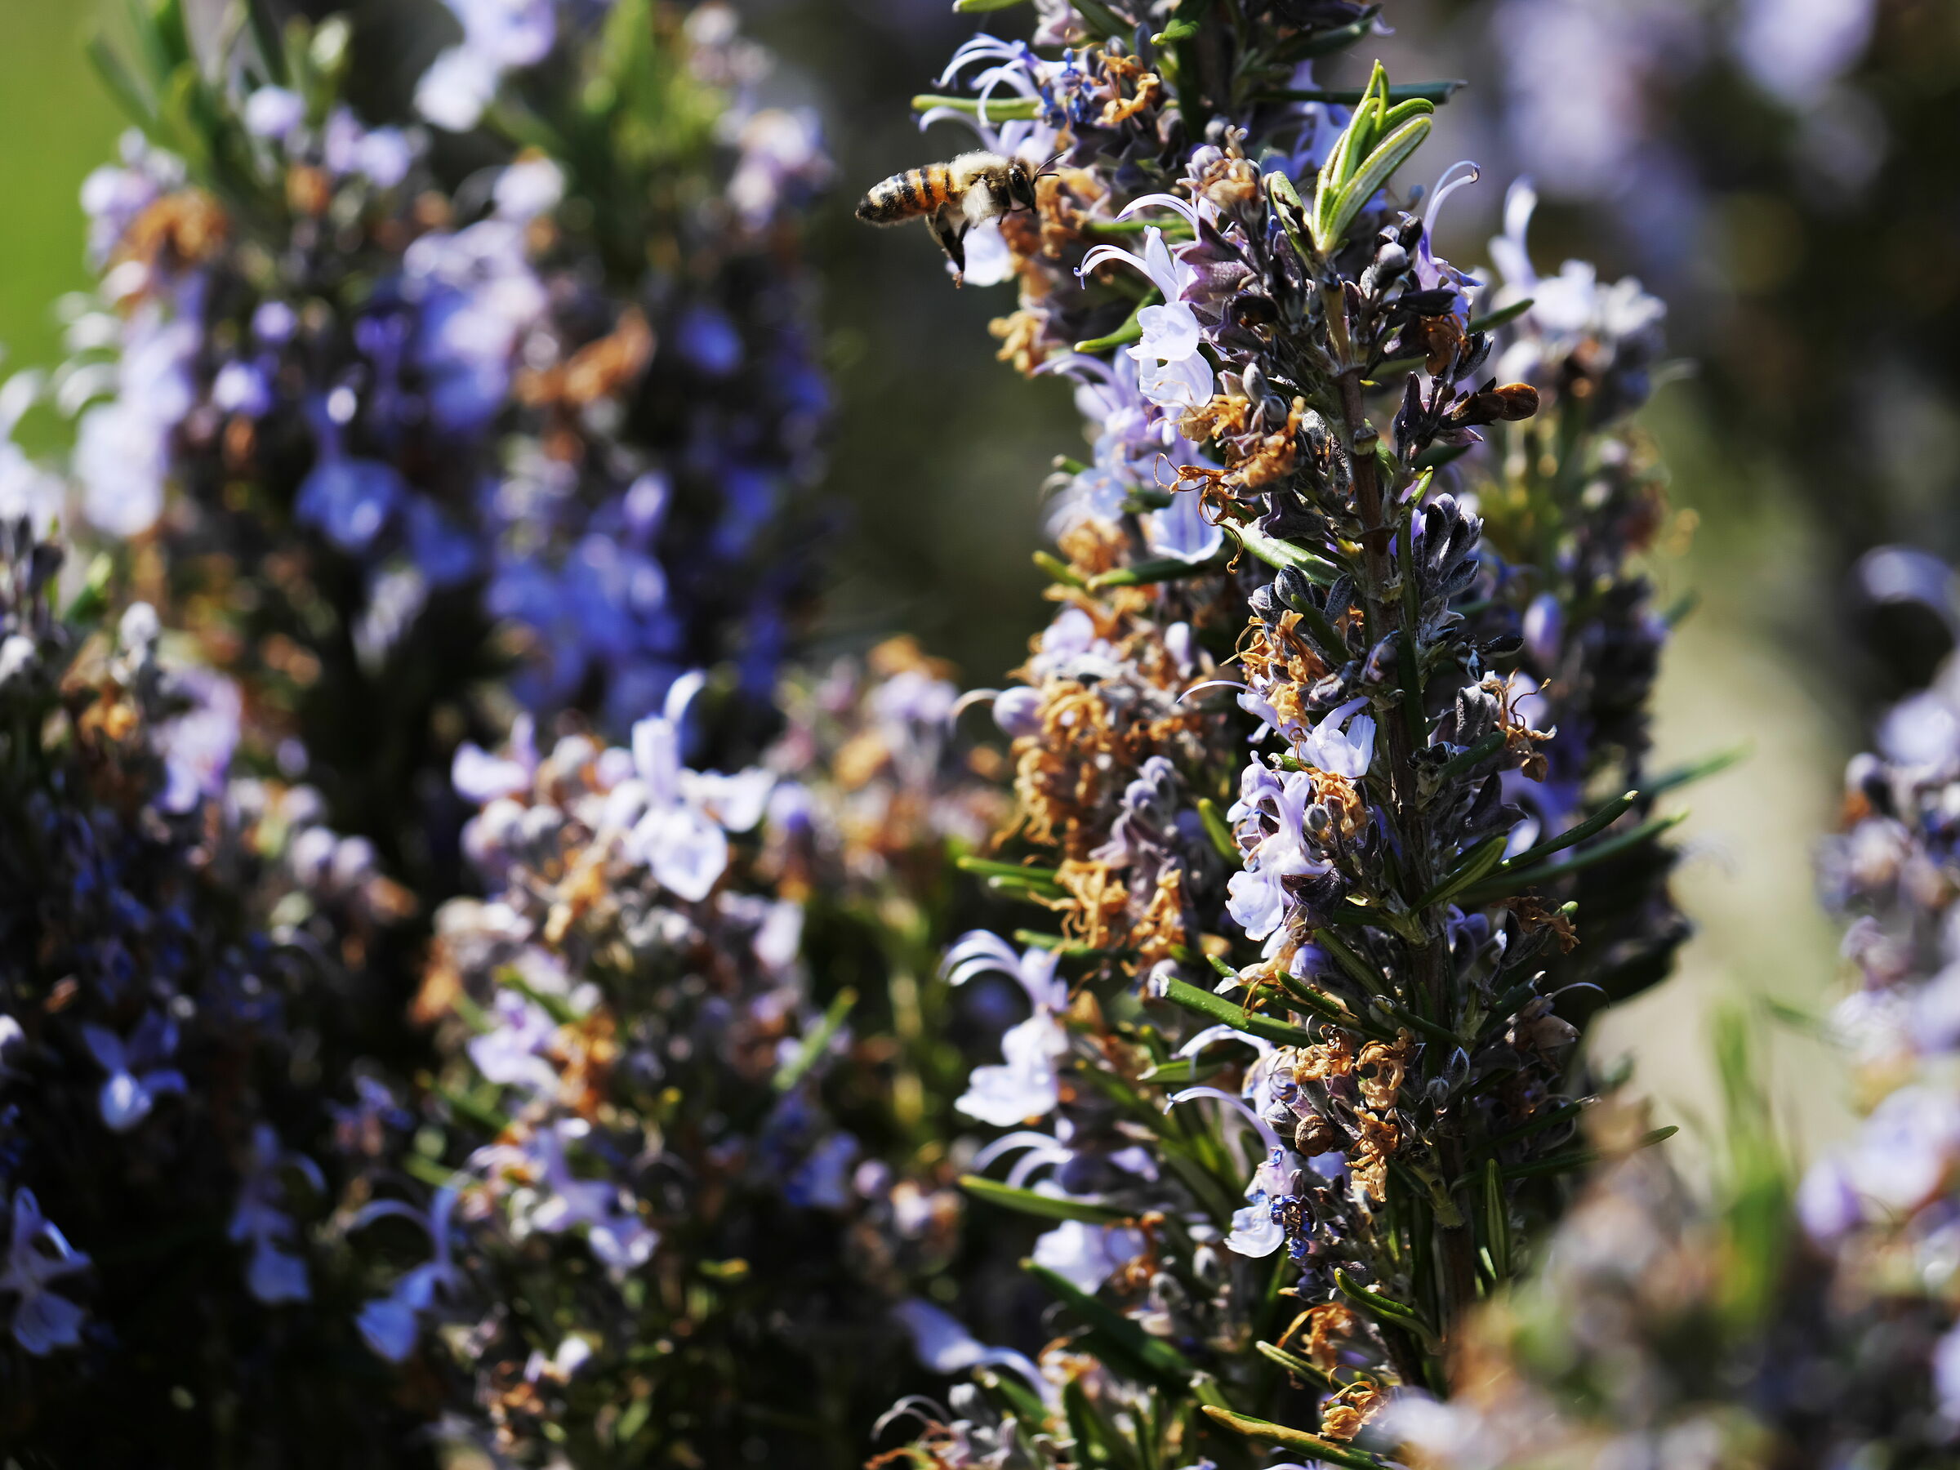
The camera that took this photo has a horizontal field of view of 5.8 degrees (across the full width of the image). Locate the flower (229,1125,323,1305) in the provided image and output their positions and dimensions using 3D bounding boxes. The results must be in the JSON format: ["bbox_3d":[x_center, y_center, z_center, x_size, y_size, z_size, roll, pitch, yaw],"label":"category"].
[{"bbox_3d":[-0.051,0.035,1.400,0.006,0.013,0.006,-9,13,-41],"label":"flower"}]

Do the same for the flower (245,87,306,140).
[{"bbox_3d":[-0.054,-0.047,1.470,0.004,0.004,0.004,6,11,30],"label":"flower"}]

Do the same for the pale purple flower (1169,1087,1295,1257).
[{"bbox_3d":[0.018,0.031,1.360,0.008,0.012,0.007,-4,10,-20],"label":"pale purple flower"}]

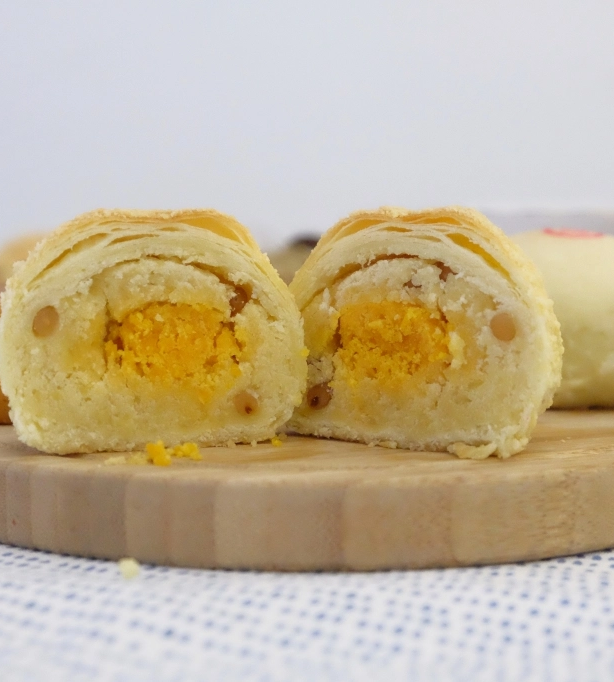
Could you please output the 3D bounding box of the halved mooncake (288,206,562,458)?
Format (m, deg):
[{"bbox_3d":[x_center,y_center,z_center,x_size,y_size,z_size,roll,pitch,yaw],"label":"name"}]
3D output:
[{"bbox_3d":[0.027,-0.004,0.263,0.064,0.050,0.034,3,6,28],"label":"halved mooncake"}]

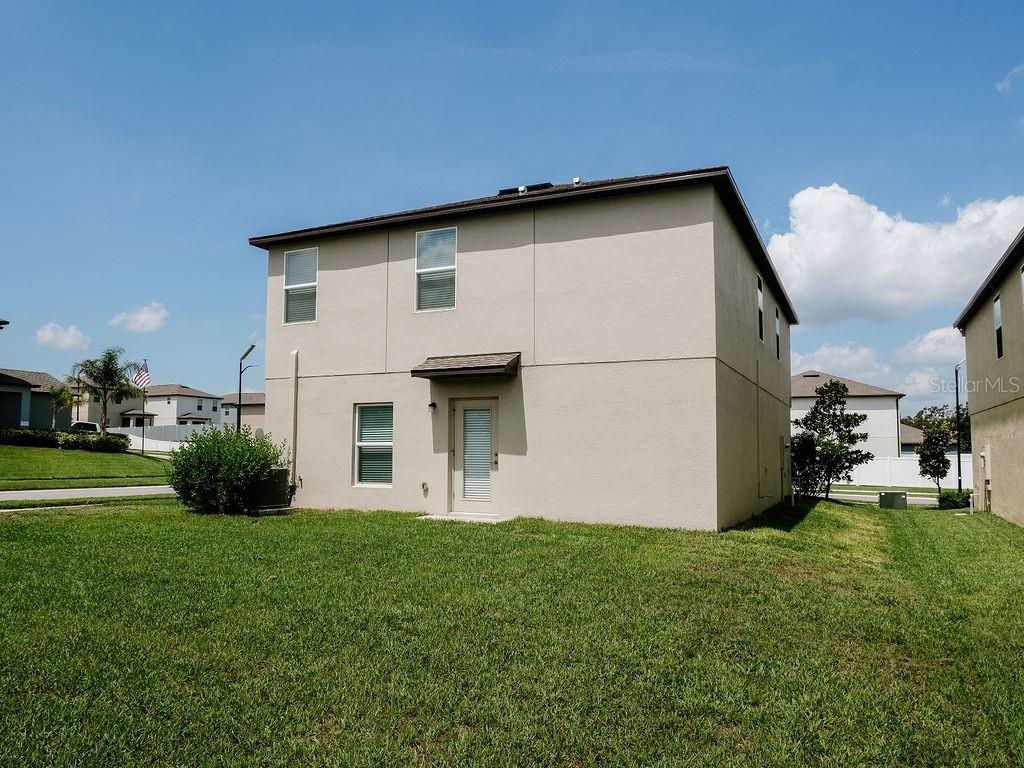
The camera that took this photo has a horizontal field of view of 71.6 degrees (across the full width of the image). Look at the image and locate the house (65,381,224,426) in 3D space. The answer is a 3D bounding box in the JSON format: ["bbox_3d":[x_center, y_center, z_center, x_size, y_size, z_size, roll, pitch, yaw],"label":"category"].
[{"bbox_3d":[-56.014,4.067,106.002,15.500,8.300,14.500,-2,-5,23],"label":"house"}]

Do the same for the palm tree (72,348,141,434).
[{"bbox_3d":[-25.478,0.877,44.500,4.350,6.400,4.350,3,-5,-30],"label":"palm tree"}]

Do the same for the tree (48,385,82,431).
[{"bbox_3d":[-27.985,2.006,44.500,2.100,3.900,2.100,3,-5,-30],"label":"tree"}]

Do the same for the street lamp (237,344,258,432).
[{"bbox_3d":[-16.019,1.484,43.000,1.250,7.700,0.650,2,-5,-20],"label":"street lamp"}]

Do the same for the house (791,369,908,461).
[{"bbox_3d":[23.929,3.232,57.123,10.200,7.922,16.000,-1,-5,16],"label":"house"}]

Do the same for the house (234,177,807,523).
[{"bbox_3d":[2.380,-0.731,20.683,10.216,8.107,16.544,-2,-5,25],"label":"house"}]

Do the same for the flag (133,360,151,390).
[{"bbox_3d":[-23.221,-0.533,44.500,1.130,1.850,0.350,3,-5,-27],"label":"flag"}]

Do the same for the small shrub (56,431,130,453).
[{"bbox_3d":[-24.756,3.401,42.000,4.400,1.200,1.500,2,-5,-17],"label":"small shrub"}]

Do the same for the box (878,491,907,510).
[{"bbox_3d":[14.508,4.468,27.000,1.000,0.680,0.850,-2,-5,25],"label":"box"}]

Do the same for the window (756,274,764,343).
[{"bbox_3d":[6.284,-1.853,17.862,0.120,1.600,0.930,-2,-5,25],"label":"window"}]

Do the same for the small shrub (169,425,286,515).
[{"bbox_3d":[-5.931,1.776,14.750,2.350,1.850,2.100,2,-5,-21],"label":"small shrub"}]

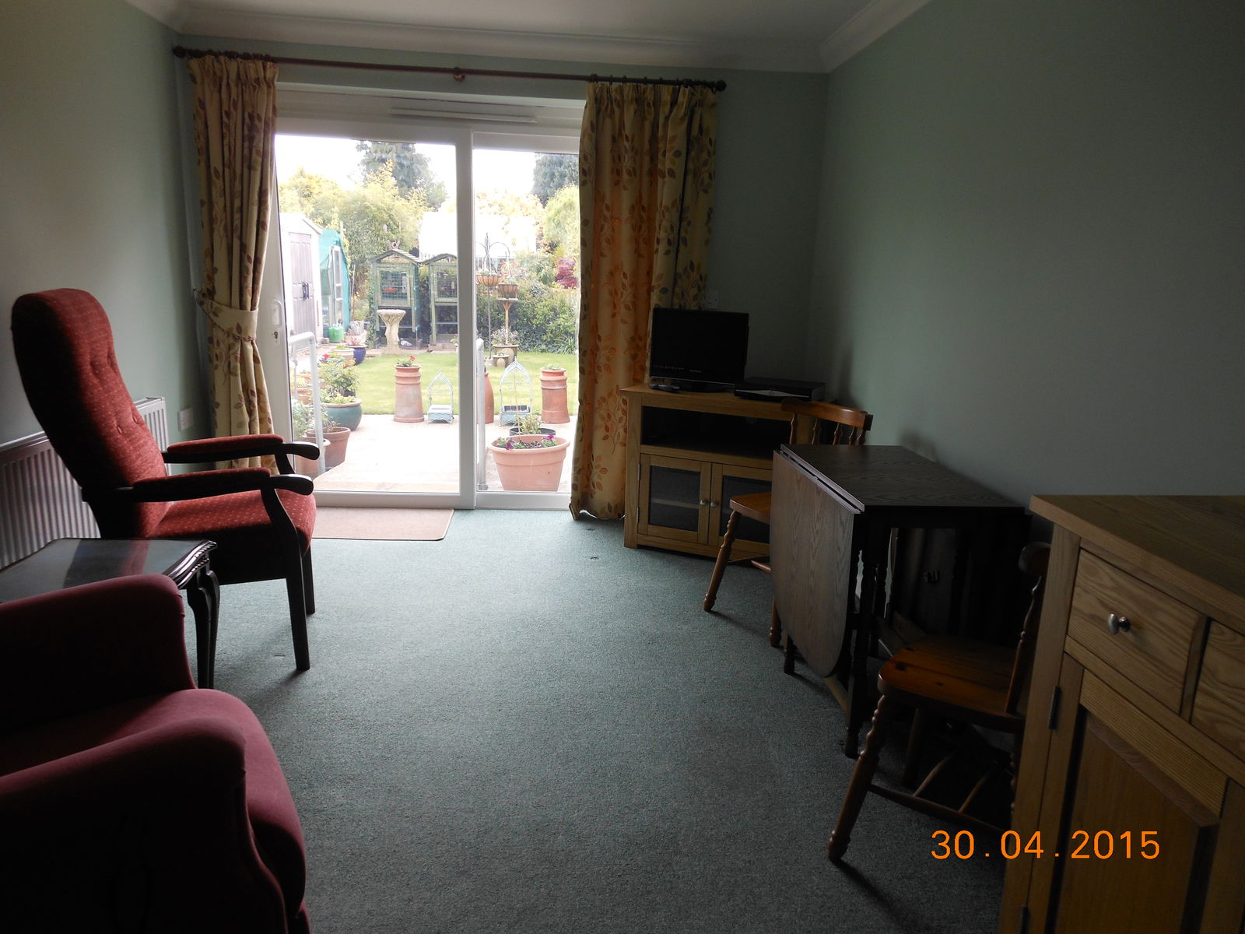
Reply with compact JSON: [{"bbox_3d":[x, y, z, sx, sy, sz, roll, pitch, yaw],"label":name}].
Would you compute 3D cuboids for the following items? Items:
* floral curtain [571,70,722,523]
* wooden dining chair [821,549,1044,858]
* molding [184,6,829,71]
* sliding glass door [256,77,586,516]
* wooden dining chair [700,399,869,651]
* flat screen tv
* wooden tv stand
[{"bbox_3d":[0.096,-0.779,4.545,0.680,2.130,0.140,1,12,-5],"label":"floral curtain"},{"bbox_3d":[0.783,0.490,1.956,0.470,0.820,0.430,12,16,40],"label":"wooden dining chair"},{"bbox_3d":[-0.526,-2.032,4.288,3.110,0.105,0.100,1,12,-5],"label":"molding"},{"bbox_3d":[-0.800,-0.794,4.631,2.030,2.070,0.100,1,12,-5],"label":"sliding glass door"},{"bbox_3d":[0.625,0.177,3.355,0.470,0.820,0.430,-6,15,-31],"label":"wooden dining chair"},{"bbox_3d":[0.354,-0.545,4.200,0.490,0.365,0.160,9,14,30],"label":"flat screen tv"},{"bbox_3d":[0.496,0.022,4.212,0.915,0.746,0.460,7,13,23],"label":"wooden tv stand"}]

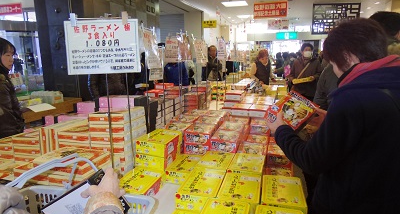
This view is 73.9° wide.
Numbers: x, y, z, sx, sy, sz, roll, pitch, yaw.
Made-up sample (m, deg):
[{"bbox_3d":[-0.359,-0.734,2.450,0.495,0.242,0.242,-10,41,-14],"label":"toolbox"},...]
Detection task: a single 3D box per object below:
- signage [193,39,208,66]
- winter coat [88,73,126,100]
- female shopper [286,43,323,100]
[{"bbox_3d":[0.006,-0.670,3.300,0.200,0.310,0.020,1,11,3],"label":"signage"},{"bbox_3d":[-1.134,-0.230,3.260,0.500,0.680,0.320,-6,12,-27],"label":"winter coat"},{"bbox_3d":[1.555,-0.145,3.980,0.500,1.570,0.360,4,11,19],"label":"female shopper"}]

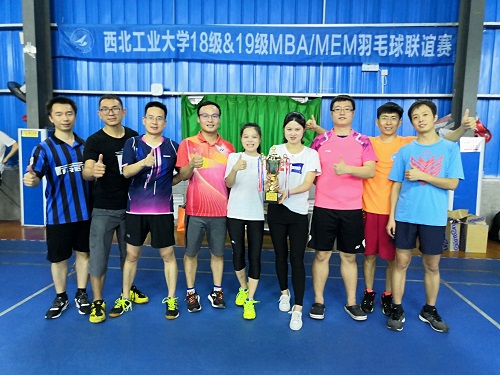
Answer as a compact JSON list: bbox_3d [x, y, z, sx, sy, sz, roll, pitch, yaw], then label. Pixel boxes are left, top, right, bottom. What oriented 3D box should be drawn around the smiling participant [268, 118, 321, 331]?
[{"bbox_3d":[0.341,0.237,3.142,0.440,1.640,0.500,2,6,9],"label":"smiling participant"}]

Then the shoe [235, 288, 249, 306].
[{"bbox_3d":[-0.078,0.959,3.500,0.090,0.115,0.250,3,6,16],"label":"shoe"}]

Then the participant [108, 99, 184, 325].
[{"bbox_3d":[-0.803,0.184,3.108,0.570,1.715,0.440,0,6,-12],"label":"participant"}]

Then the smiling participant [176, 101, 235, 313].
[{"bbox_3d":[-0.373,0.158,3.296,0.490,1.740,0.420,0,6,-7],"label":"smiling participant"}]

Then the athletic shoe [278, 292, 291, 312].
[{"bbox_3d":[0.299,0.979,3.391,0.090,0.110,0.250,2,6,13],"label":"athletic shoe"}]

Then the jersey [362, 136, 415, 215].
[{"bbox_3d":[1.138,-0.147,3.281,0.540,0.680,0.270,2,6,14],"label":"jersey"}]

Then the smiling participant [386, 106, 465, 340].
[{"bbox_3d":[1.292,0.215,2.997,0.560,1.745,0.400,3,6,16],"label":"smiling participant"}]

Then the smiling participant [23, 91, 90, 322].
[{"bbox_3d":[-1.493,0.159,3.137,0.530,1.735,0.430,-1,6,-17],"label":"smiling participant"}]

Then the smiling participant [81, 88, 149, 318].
[{"bbox_3d":[-1.077,0.144,3.205,0.530,1.765,0.520,-1,6,-20],"label":"smiling participant"}]

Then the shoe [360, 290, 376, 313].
[{"bbox_3d":[1.024,0.984,3.390,0.105,0.125,0.280,3,7,22],"label":"shoe"}]

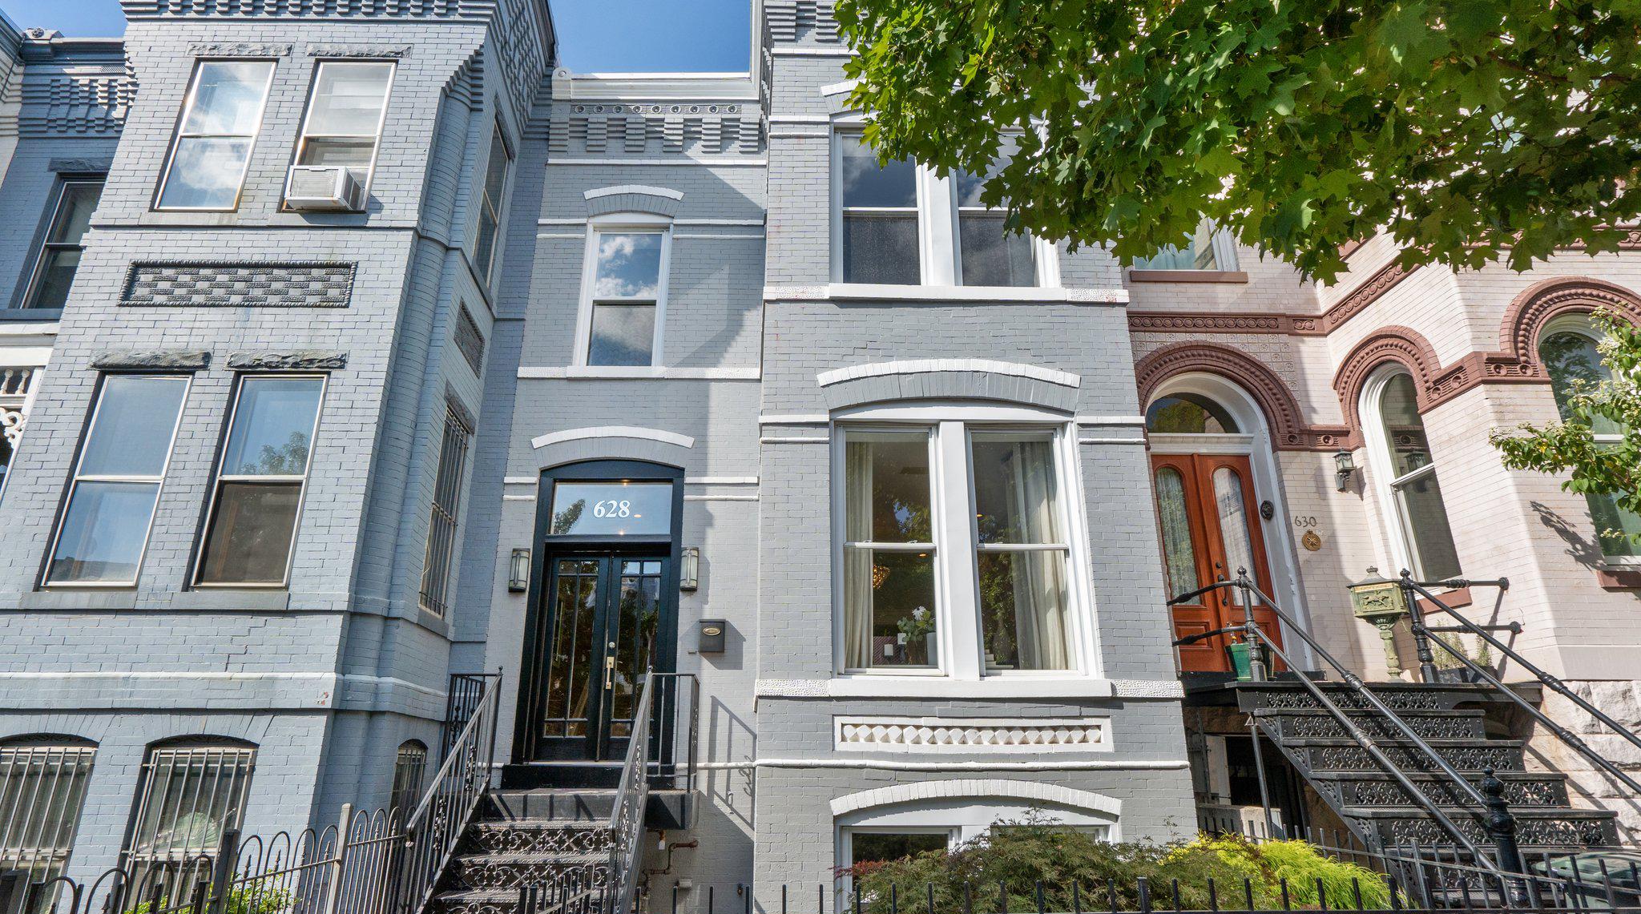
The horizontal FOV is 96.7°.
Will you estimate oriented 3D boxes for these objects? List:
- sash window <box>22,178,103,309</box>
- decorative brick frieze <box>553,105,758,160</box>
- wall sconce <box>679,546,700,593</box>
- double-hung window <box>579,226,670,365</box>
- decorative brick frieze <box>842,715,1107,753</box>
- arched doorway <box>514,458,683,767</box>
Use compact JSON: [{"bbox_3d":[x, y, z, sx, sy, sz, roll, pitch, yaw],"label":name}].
[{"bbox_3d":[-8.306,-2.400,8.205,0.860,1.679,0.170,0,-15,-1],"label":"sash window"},{"bbox_3d":[-1.863,-3.730,8.342,2.418,0.735,0.180,0,-15,-1],"label":"decorative brick frieze"},{"bbox_3d":[-1.276,1.102,7.121,0.177,0.422,0.110,0,-15,-1],"label":"wall sconce"},{"bbox_3d":[-2.137,-1.786,8.014,0.928,1.723,0.110,0,-15,-1],"label":"double-hung window"},{"bbox_3d":[1.132,2.049,5.394,2.041,0.248,0.080,0,-15,-1],"label":"decorative brick frieze"},{"bbox_3d":[-2.109,1.459,7.196,1.476,2.932,0.250,0,-15,-1],"label":"arched doorway"}]

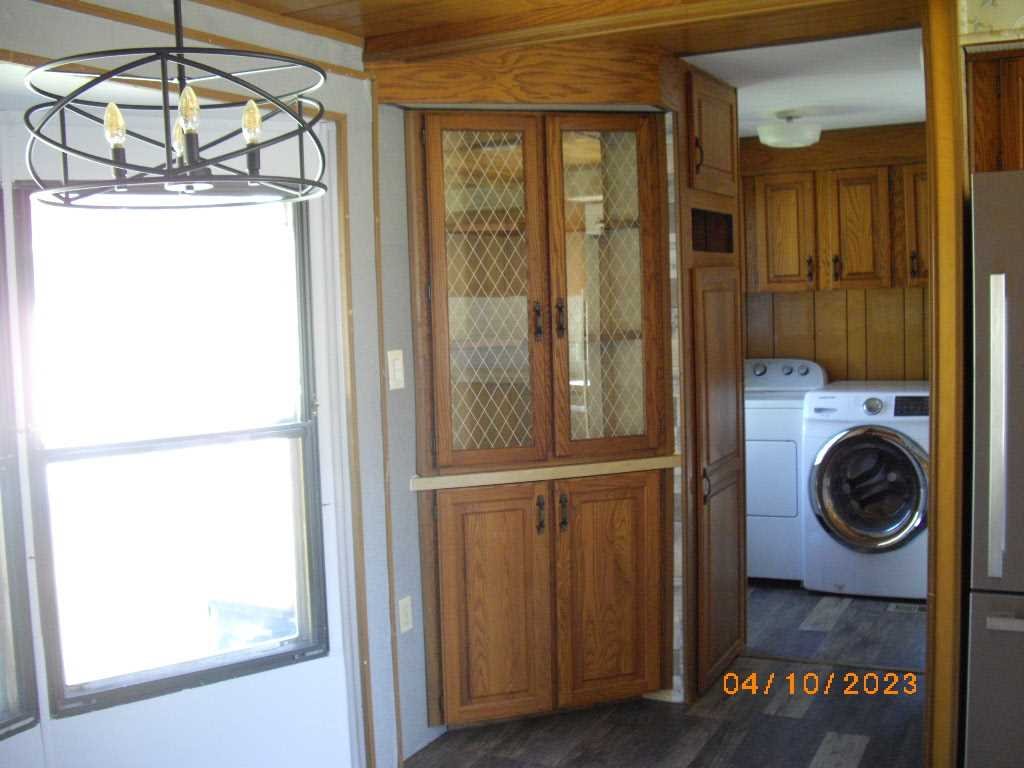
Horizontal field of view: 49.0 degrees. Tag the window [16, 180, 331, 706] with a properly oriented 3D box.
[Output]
[{"bbox_3d":[-0.915,0.148,3.131,0.792,1.409,0.080,-5,7,-32],"label":"window"}]

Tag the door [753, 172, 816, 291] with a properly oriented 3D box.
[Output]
[{"bbox_3d":[1.425,-0.785,5.843,0.302,0.603,0.035,1,6,27],"label":"door"}]

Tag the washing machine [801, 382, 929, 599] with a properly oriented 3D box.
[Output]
[{"bbox_3d":[1.864,0.494,5.534,0.686,0.984,0.780,1,6,27],"label":"washing machine"}]

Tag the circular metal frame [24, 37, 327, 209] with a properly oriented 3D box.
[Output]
[{"bbox_3d":[-0.576,-0.429,1.966,0.500,0.201,0.500,-2,6,0],"label":"circular metal frame"}]

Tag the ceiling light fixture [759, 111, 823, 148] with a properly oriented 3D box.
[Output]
[{"bbox_3d":[1.302,-1.182,5.282,0.305,0.170,0.305,1,6,27],"label":"ceiling light fixture"}]

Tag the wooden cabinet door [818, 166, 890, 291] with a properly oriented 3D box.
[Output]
[{"bbox_3d":[1.741,-0.785,5.682,0.322,0.599,0.035,1,6,27],"label":"wooden cabinet door"}]

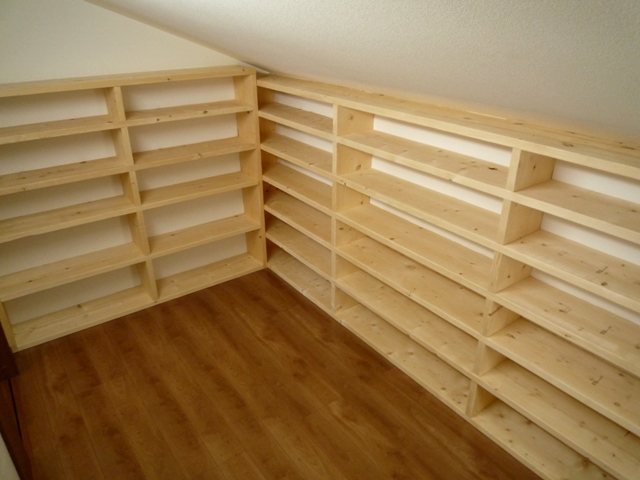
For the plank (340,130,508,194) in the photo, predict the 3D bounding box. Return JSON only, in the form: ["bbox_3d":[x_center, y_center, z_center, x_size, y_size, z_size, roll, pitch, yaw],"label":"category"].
[{"bbox_3d":[0.547,-0.424,2.374,0.284,0.039,1.121,-18,31,-32],"label":"plank"}]

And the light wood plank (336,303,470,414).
[{"bbox_3d":[0.552,0.704,2.930,0.284,0.039,1.121,-18,31,-32],"label":"light wood plank"}]

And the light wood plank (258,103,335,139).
[{"bbox_3d":[-0.128,-0.834,3.212,0.284,0.039,1.094,-18,31,-32],"label":"light wood plank"}]

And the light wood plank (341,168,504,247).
[{"bbox_3d":[0.548,-0.208,2.481,0.284,0.039,1.121,-18,31,-32],"label":"light wood plank"}]

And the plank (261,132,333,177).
[{"bbox_3d":[-0.127,-0.618,3.318,0.284,0.039,1.094,-18,31,-32],"label":"plank"}]

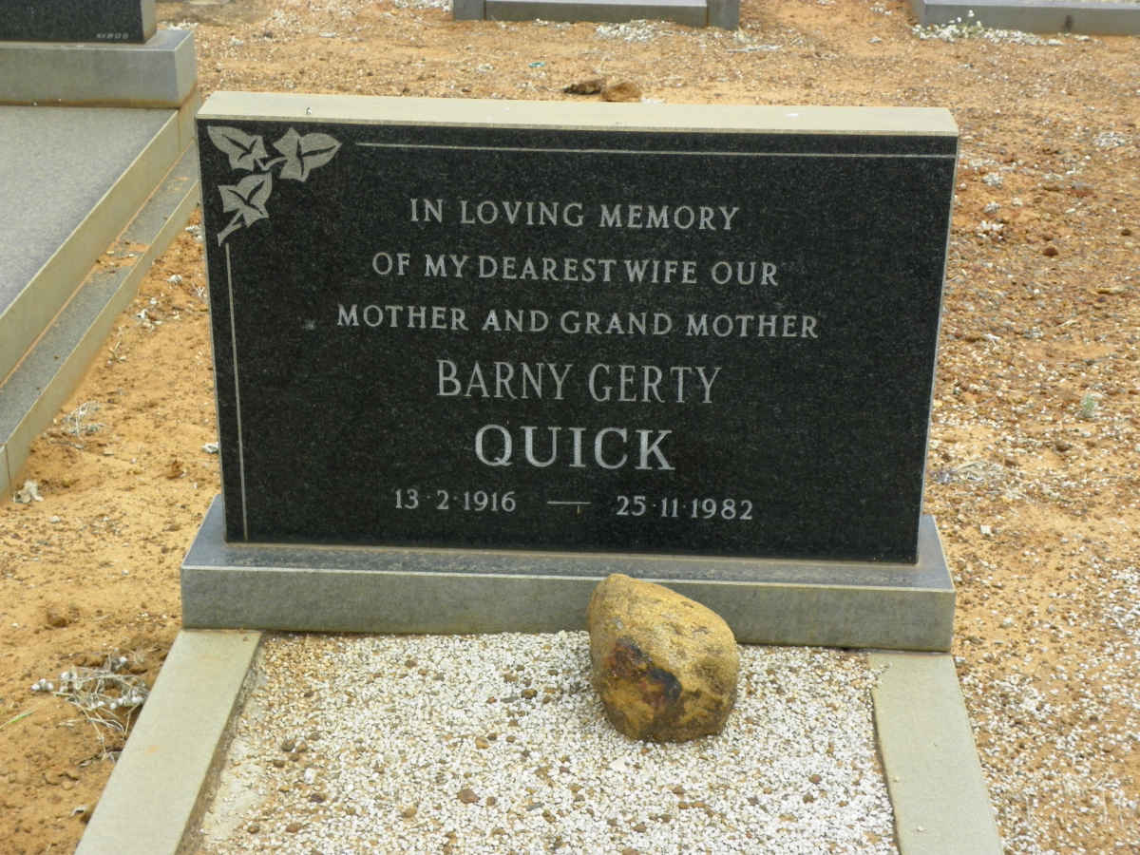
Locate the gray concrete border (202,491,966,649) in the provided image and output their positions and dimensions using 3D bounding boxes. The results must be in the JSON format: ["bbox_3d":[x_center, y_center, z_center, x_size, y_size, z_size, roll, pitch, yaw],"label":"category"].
[{"bbox_3d":[-0.001,0.179,2.480,0.930,0.083,0.212,2,23,2],"label":"gray concrete border"}]

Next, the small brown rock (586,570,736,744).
[{"bbox_3d":[0.104,0.257,2.205,0.168,0.175,0.160,2,23,2],"label":"small brown rock"}]

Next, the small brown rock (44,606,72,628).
[{"bbox_3d":[-0.646,0.240,2.492,0.030,0.022,0.027,2,23,2],"label":"small brown rock"}]

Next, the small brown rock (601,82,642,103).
[{"bbox_3d":[0.135,-0.868,5.120,0.107,0.047,0.085,2,23,2],"label":"small brown rock"}]

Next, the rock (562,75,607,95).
[{"bbox_3d":[0.039,-0.894,5.187,0.113,0.040,0.085,2,23,2],"label":"rock"}]

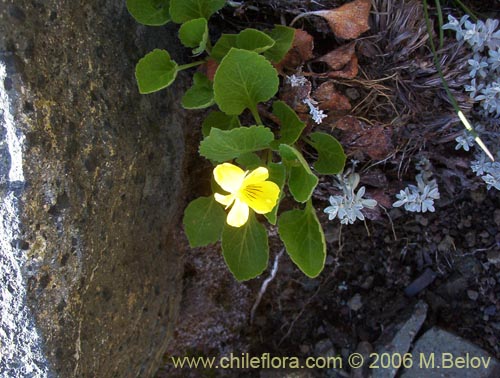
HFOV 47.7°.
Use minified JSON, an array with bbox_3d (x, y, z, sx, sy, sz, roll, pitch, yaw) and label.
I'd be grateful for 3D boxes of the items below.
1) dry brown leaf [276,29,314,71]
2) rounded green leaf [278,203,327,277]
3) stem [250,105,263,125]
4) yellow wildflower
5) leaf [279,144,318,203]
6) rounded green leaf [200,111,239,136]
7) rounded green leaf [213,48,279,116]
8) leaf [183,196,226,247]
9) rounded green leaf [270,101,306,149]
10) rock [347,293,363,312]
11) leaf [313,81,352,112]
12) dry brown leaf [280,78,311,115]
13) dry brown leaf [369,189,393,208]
[{"bbox_3d":[0.032,-0.098,0.400,0.027,0.012,0.033,25,73,5],"label":"dry brown leaf"},{"bbox_3d":[0.029,0.028,0.312,0.025,0.009,0.044,-9,79,-8],"label":"rounded green leaf"},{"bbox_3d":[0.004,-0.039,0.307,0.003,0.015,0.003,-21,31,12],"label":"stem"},{"bbox_3d":[-0.002,0.003,0.295,0.035,0.017,0.033,-1,96,-15],"label":"yellow wildflower"},{"bbox_3d":[0.031,-0.010,0.360,0.023,0.014,0.039,-19,102,-8],"label":"leaf"},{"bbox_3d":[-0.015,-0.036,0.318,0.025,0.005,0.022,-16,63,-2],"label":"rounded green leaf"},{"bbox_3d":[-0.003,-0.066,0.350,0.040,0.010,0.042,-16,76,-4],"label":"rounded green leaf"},{"bbox_3d":[-0.025,0.018,0.318,0.025,0.007,0.030,15,77,10],"label":"leaf"},{"bbox_3d":[0.026,-0.043,0.375,0.027,0.012,0.031,-6,80,-22],"label":"rounded green leaf"},{"bbox_3d":[0.076,0.082,0.410,0.012,0.010,0.015,0,63,0],"label":"rock"},{"bbox_3d":[0.058,-0.067,0.405,0.028,0.013,0.022,24,73,5],"label":"leaf"},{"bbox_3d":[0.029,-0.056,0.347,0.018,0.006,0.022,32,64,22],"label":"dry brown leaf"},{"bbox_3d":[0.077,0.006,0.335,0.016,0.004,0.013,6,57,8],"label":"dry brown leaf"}]

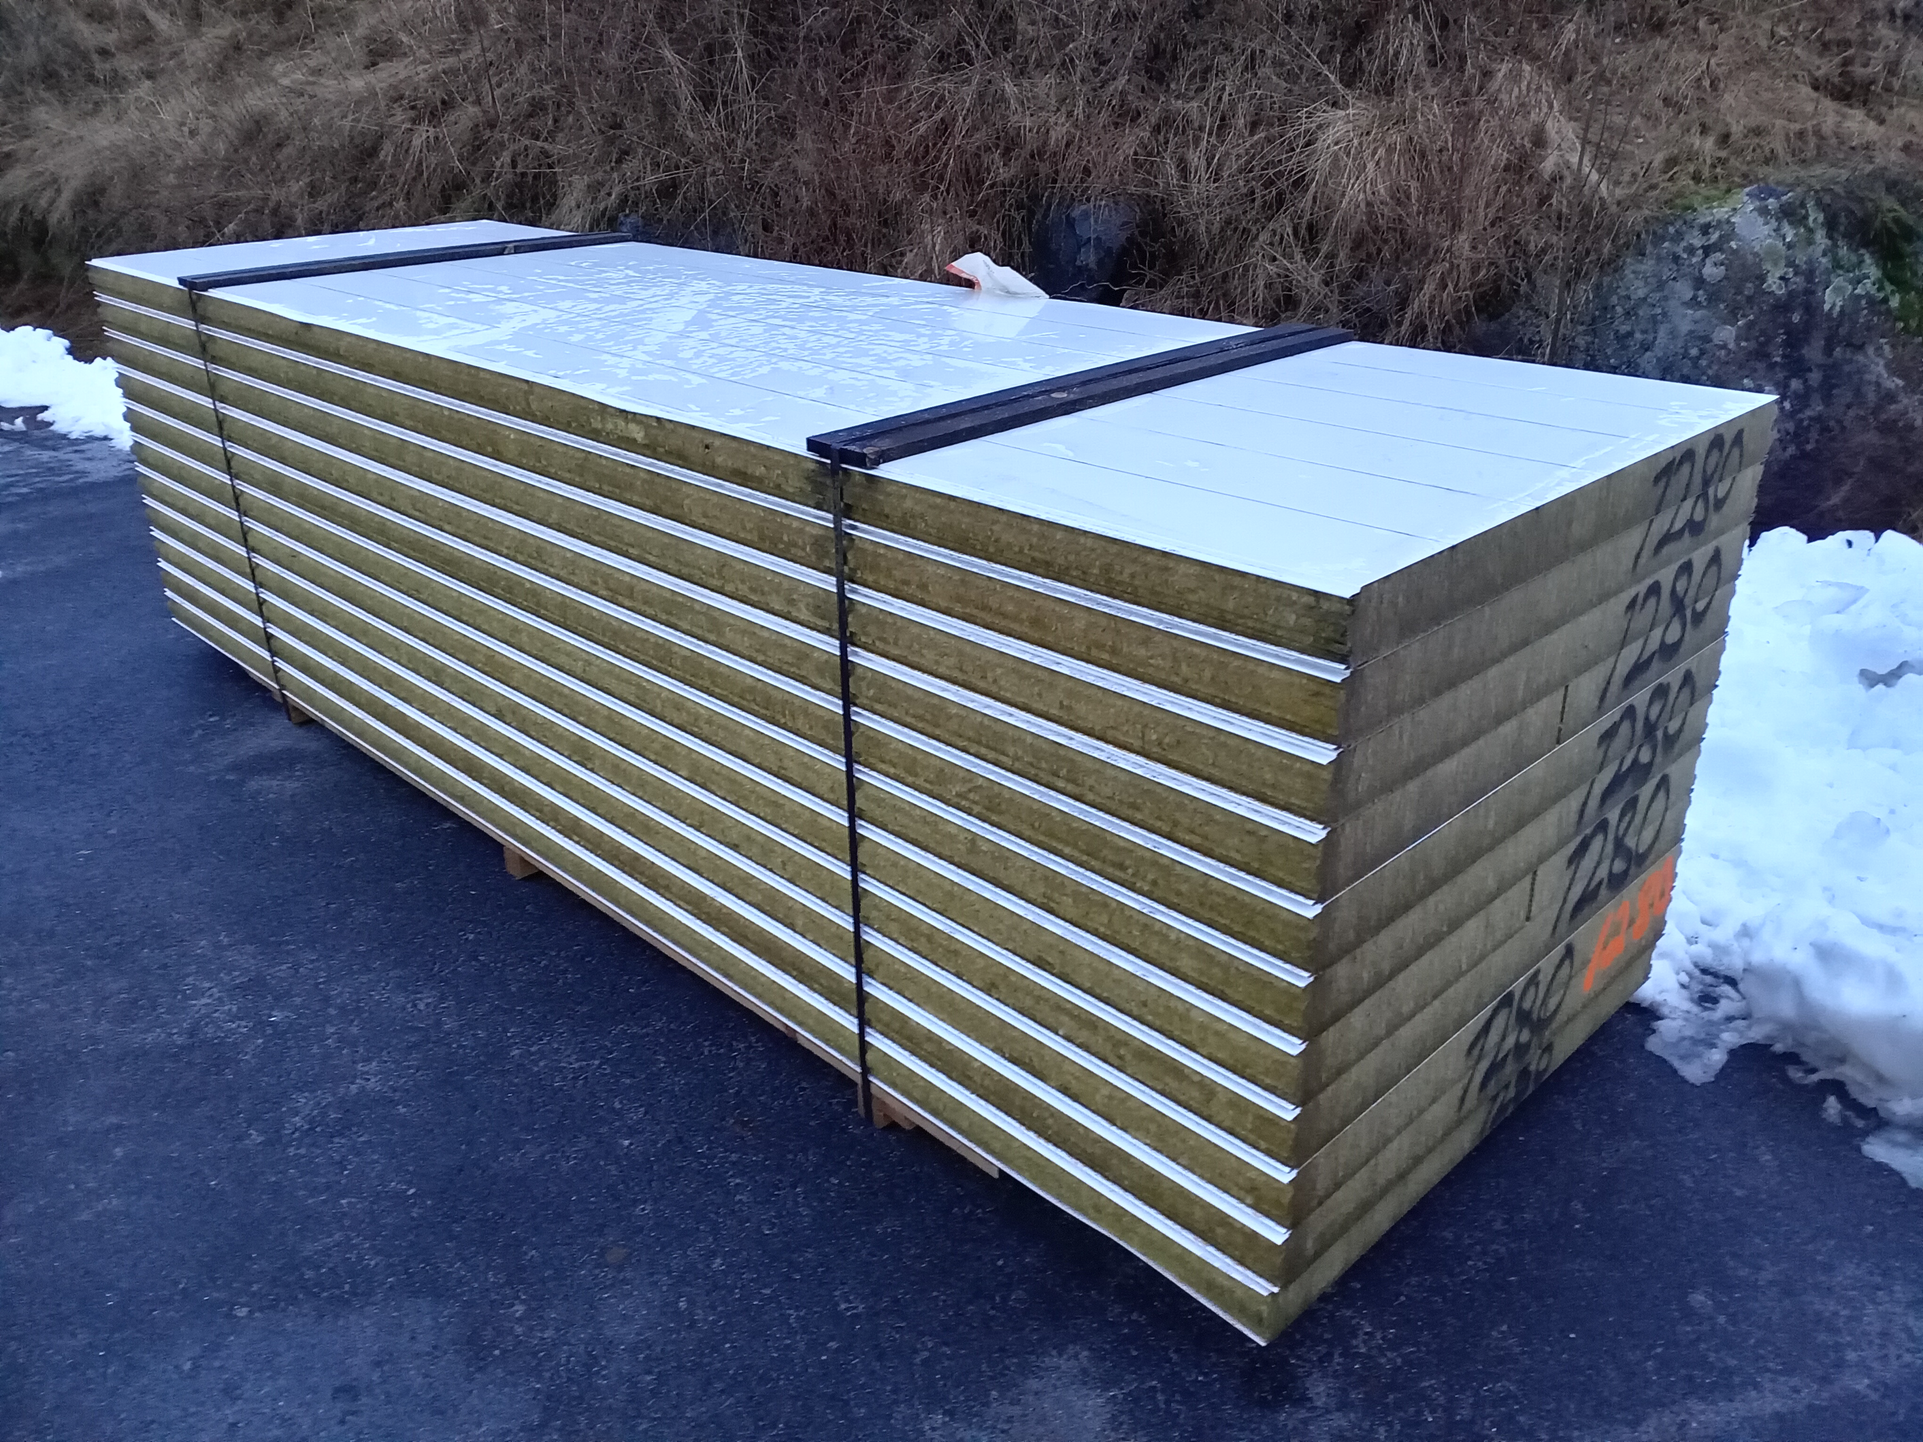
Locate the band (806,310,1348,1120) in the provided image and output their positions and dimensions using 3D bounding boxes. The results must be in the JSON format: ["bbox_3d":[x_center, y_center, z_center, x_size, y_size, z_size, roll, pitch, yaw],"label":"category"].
[{"bbox_3d":[0.269,-0.039,2.646,1.210,1.150,0.130,-23,33,-40],"label":"band"}]

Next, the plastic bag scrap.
[{"bbox_3d":[0.068,-0.981,3.297,0.110,0.090,0.270,-23,33,-40],"label":"plastic bag scrap"}]

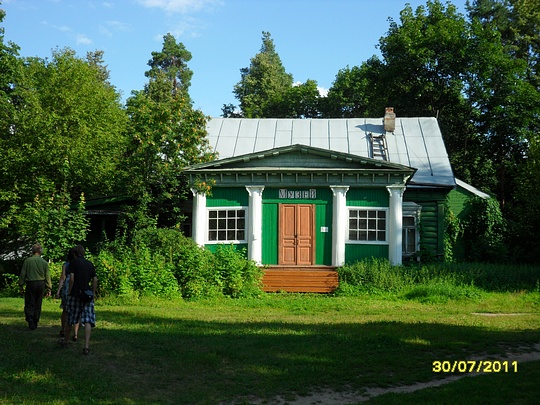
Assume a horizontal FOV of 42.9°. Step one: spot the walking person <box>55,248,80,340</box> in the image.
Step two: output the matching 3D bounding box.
[{"bbox_3d":[-3.633,1.652,12.314,0.480,1.650,0.500,1,-4,-14],"label":"walking person"}]

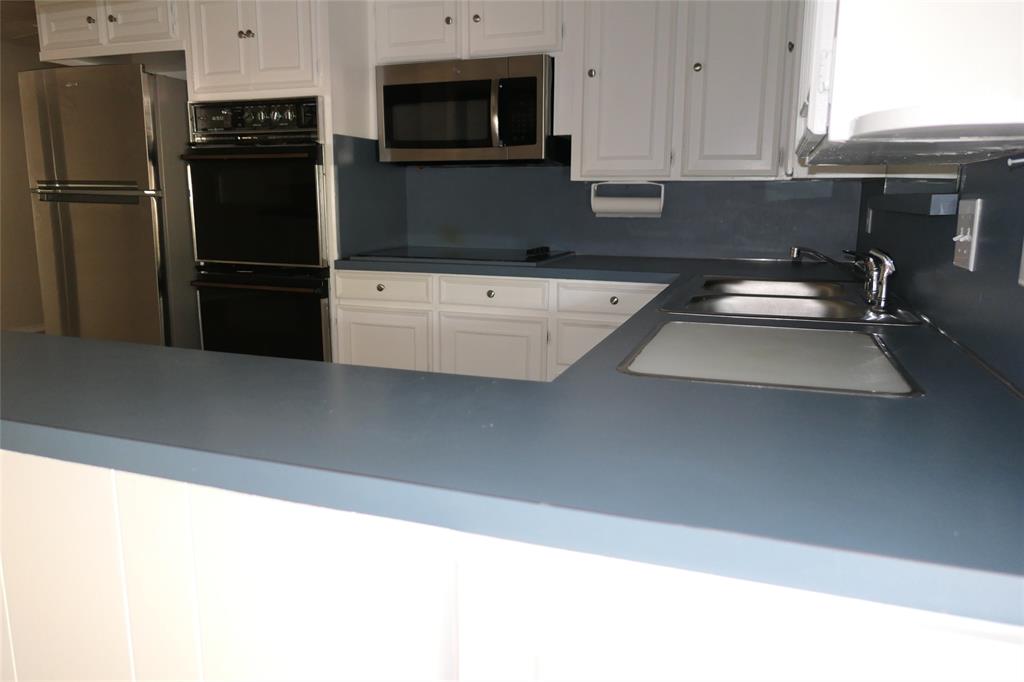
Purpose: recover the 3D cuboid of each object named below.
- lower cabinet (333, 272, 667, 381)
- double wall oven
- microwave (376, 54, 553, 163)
[{"bbox_3d":[0.034,0.106,3.118,1.490,0.870,0.625,4,13,20],"label":"lower cabinet"},{"bbox_3d":[-1.039,-0.465,3.345,0.735,1.300,0.610,4,13,20],"label":"double wall oven"},{"bbox_3d":[-0.154,-0.991,3.040,0.757,0.409,0.435,4,13,20],"label":"microwave"}]

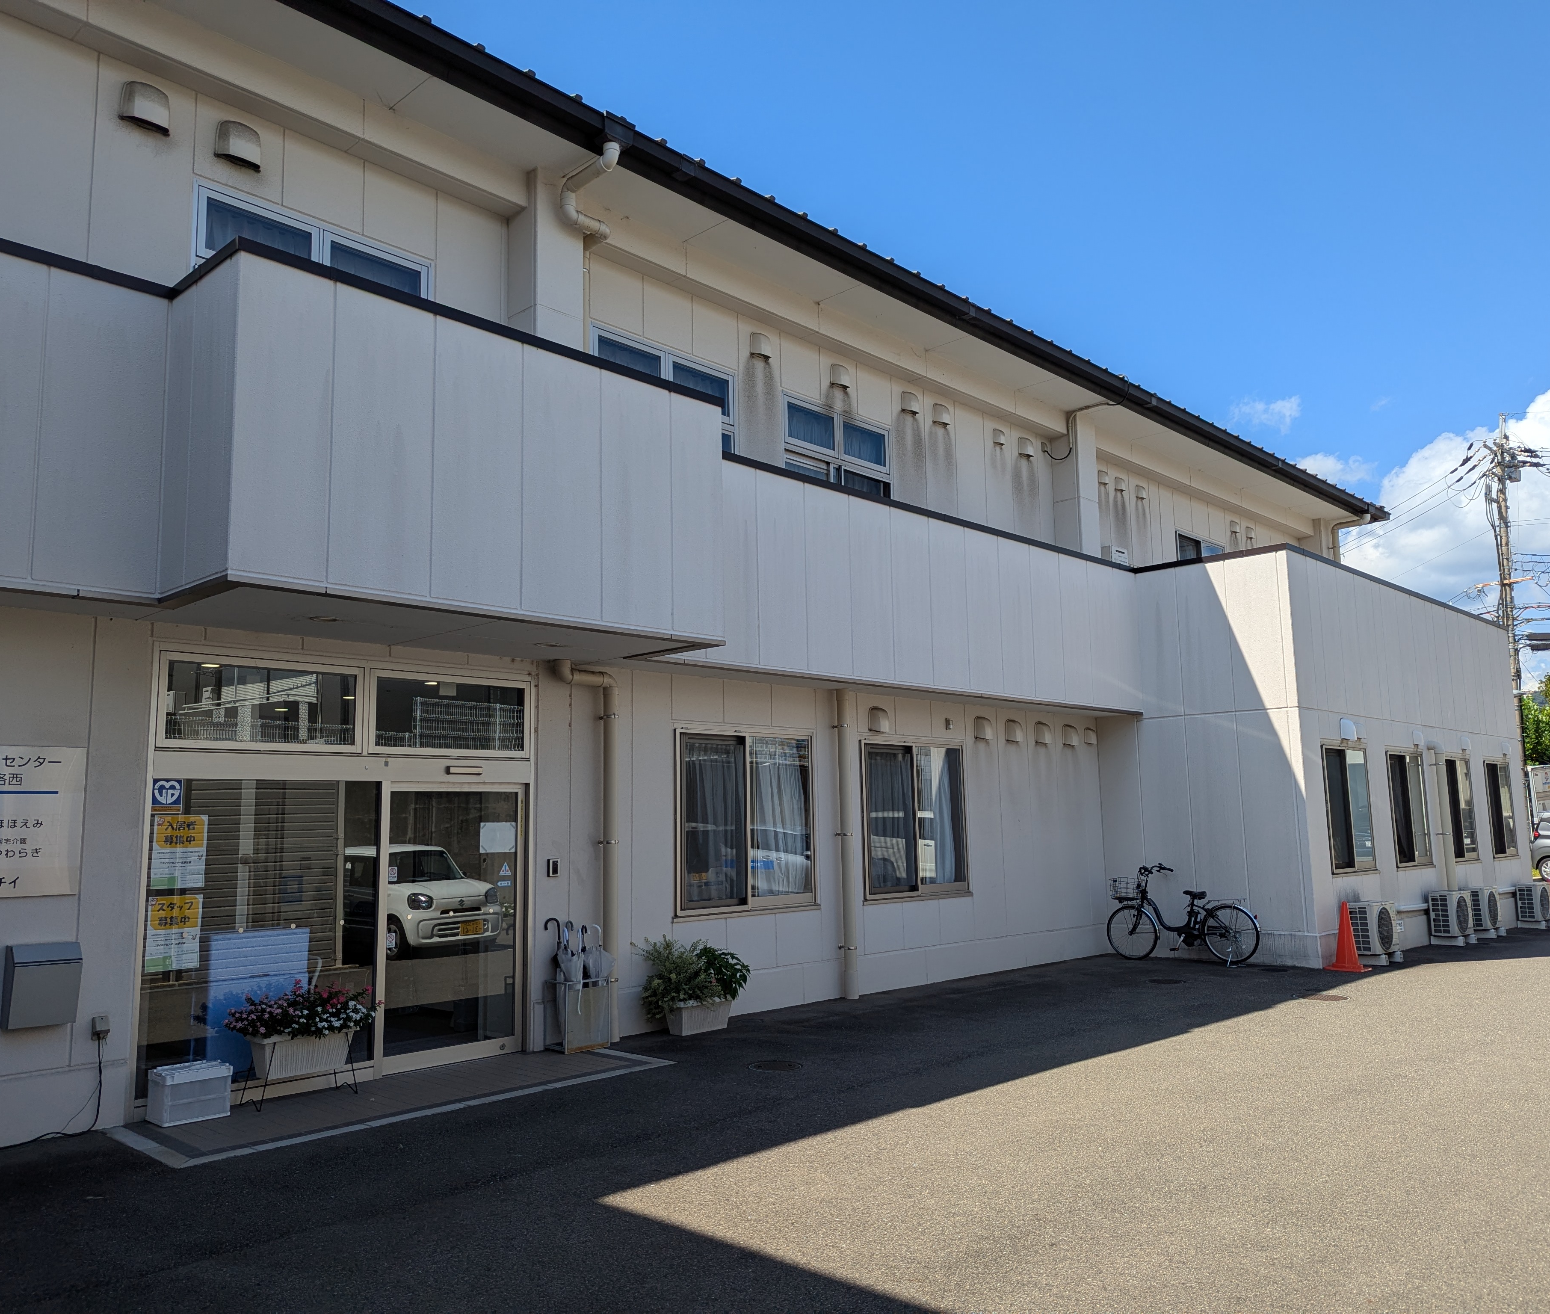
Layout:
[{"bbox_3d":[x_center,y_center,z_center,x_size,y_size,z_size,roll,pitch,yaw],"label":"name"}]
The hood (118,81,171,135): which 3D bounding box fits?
[{"bbox_3d":[-4.055,-3.589,7.851,0.130,0.300,0.290,-9,-11,43],"label":"hood"}]

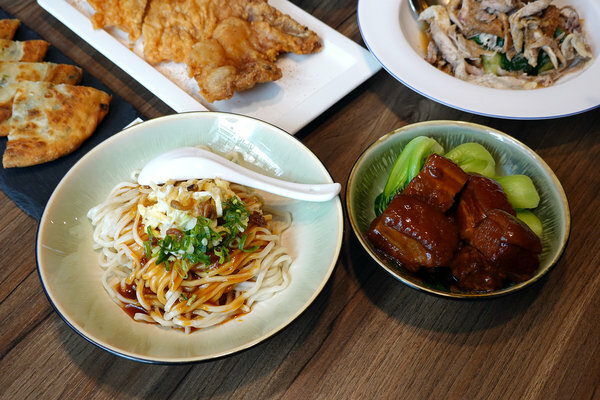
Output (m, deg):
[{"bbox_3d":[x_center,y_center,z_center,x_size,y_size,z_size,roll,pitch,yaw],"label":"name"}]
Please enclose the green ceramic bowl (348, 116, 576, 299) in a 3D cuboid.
[{"bbox_3d":[0.112,0.017,0.522,0.158,0.056,0.158,0,53,0],"label":"green ceramic bowl"}]

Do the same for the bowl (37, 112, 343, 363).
[{"bbox_3d":[-0.073,0.033,0.509,0.210,0.060,0.210,0,53,0],"label":"bowl"}]

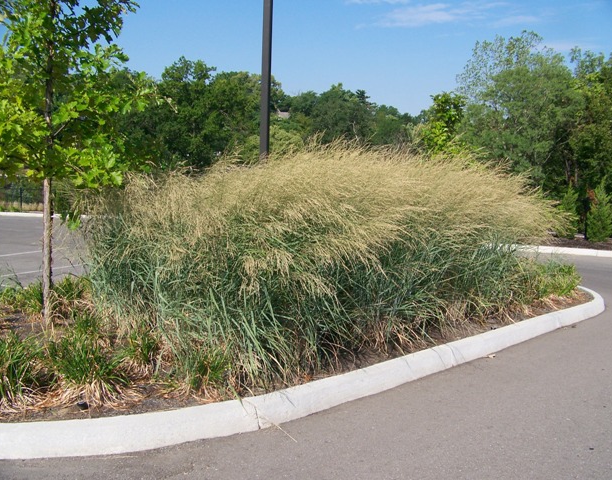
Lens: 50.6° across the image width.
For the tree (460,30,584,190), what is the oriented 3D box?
[{"bbox_3d":[8.295,-4.531,25.871,5.000,7.490,4.700,4,6,17],"label":"tree"}]

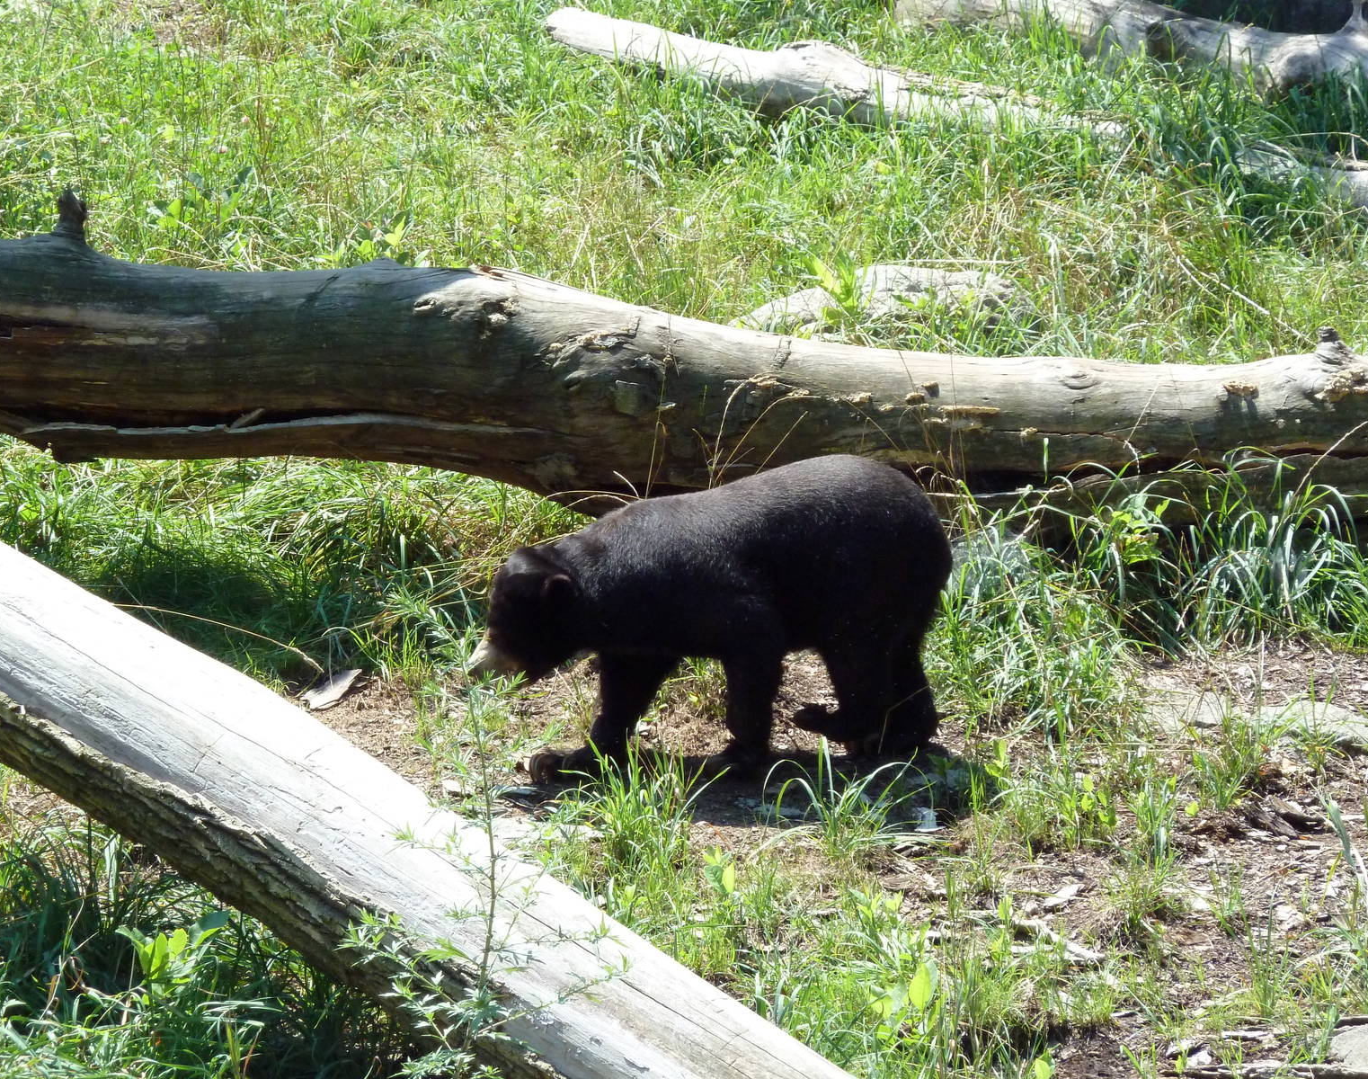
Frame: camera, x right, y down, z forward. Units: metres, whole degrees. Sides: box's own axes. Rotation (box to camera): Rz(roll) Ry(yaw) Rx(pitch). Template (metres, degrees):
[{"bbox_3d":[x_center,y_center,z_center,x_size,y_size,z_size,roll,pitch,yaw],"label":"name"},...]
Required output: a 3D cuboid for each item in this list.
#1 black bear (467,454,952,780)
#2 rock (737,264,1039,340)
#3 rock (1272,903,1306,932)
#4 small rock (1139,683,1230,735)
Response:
[{"bbox_3d":[0.063,0.178,16.700,1.150,0.730,0.430,-4,15,-14],"label":"black bear"},{"bbox_3d":[0.581,-0.664,20.000,0.860,0.220,0.500,0,15,0],"label":"rock"},{"bbox_3d":[1.353,0.845,15.689,0.072,0.045,0.065,0,15,0],"label":"rock"},{"bbox_3d":[1.222,0.411,17.065,0.210,0.070,0.220,0,15,0],"label":"small rock"}]

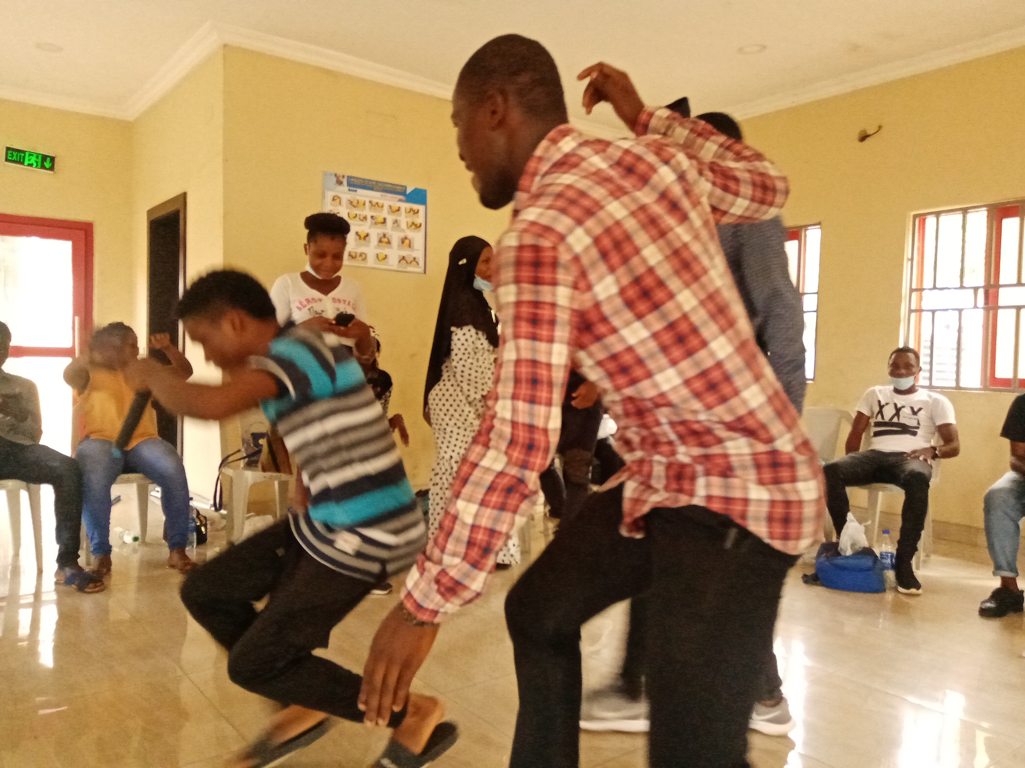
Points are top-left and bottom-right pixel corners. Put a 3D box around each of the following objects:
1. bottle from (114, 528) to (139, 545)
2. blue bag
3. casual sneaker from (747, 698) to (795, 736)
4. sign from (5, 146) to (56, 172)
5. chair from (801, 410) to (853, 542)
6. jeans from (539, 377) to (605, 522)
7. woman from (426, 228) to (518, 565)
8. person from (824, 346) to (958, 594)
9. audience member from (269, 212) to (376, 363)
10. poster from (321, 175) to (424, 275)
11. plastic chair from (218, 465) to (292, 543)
[{"bbox_3d":[-2.107,0.833,4.215,0.220,0.064,0.064,3,3,40],"label":"bottle"},{"bbox_3d":[1.645,0.867,3.770,0.330,0.200,0.220,2,2,21],"label":"blue bag"},{"bbox_3d":[0.690,0.950,2.300,0.280,0.110,0.105,3,3,32],"label":"casual sneaker"},{"bbox_3d":[-3.664,-1.707,5.850,0.335,0.130,0.030,6,-1,-37],"label":"sign"},{"bbox_3d":[1.720,0.540,4.480,0.480,0.800,0.520,3,3,36],"label":"chair"},{"bbox_3d":[0.318,0.394,4.100,0.370,0.950,0.280,2,2,6],"label":"jeans"},{"bbox_3d":[-0.183,0.096,3.870,0.480,1.650,0.460,2,2,16],"label":"woman"},{"bbox_3d":[1.955,0.375,3.980,0.660,1.180,0.820,3,3,31],"label":"person"},{"bbox_3d":[-0.799,0.097,3.250,0.480,1.670,0.340,1,2,-16],"label":"audience member"},{"bbox_3d":[-0.948,-1.105,5.300,0.800,0.600,0.012,0,3,-37],"label":"poster"},{"bbox_3d":[-1.300,0.483,4.200,0.460,0.800,0.500,1,2,0],"label":"plastic chair"}]

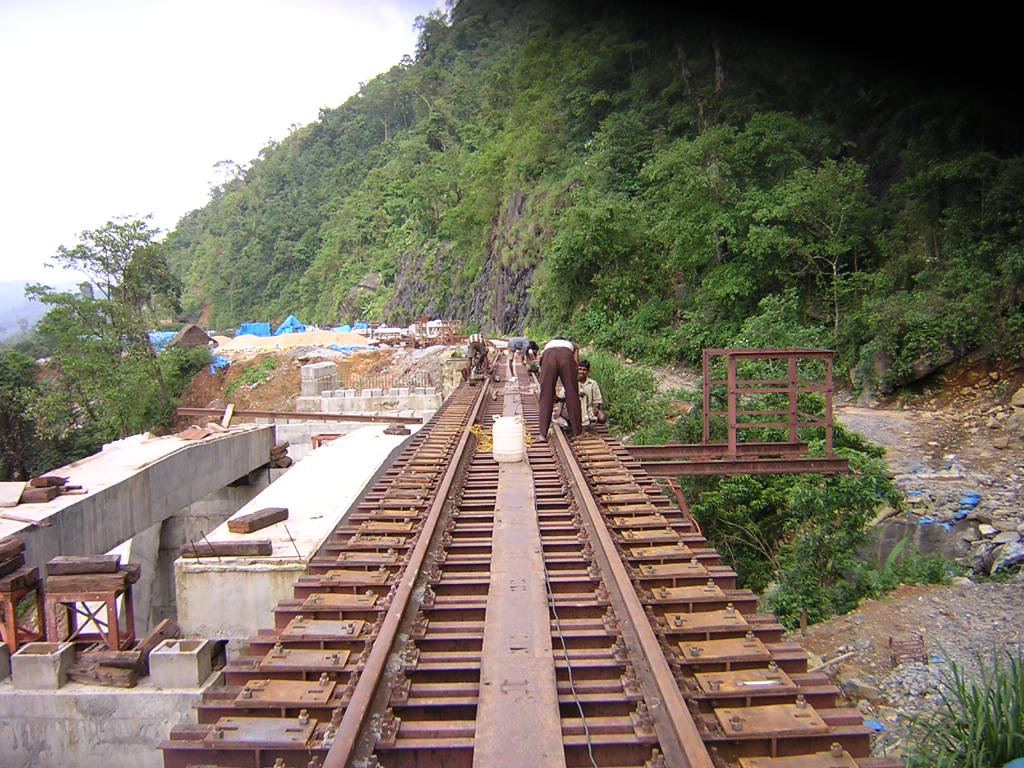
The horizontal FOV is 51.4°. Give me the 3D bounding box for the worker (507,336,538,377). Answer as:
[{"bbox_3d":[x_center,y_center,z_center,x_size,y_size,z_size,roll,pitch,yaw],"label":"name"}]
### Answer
[{"bbox_3d":[0.266,-0.672,27.000,0.820,1.030,0.500,-1,3,0],"label":"worker"}]

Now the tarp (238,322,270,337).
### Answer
[{"bbox_3d":[-19.345,-4.019,80.000,2.500,1.200,2.000,-1,3,0],"label":"tarp"}]

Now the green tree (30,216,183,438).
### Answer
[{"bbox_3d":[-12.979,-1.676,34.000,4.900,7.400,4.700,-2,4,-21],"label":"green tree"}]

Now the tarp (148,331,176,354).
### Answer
[{"bbox_3d":[-23.563,-2.806,72.000,2.100,1.600,1.800,-2,4,-17],"label":"tarp"}]

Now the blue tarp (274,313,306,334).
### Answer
[{"bbox_3d":[-16.640,-4.395,80.000,2.400,1.600,2.400,-1,3,-11],"label":"blue tarp"}]

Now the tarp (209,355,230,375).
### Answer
[{"bbox_3d":[-13.459,-0.897,49.000,1.050,0.950,0.700,-1,3,0],"label":"tarp"}]

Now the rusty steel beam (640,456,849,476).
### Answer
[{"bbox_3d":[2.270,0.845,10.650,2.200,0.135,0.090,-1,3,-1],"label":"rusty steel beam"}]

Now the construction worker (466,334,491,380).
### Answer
[{"bbox_3d":[-0.783,-0.618,25.100,0.580,1.150,0.800,-1,3,0],"label":"construction worker"}]

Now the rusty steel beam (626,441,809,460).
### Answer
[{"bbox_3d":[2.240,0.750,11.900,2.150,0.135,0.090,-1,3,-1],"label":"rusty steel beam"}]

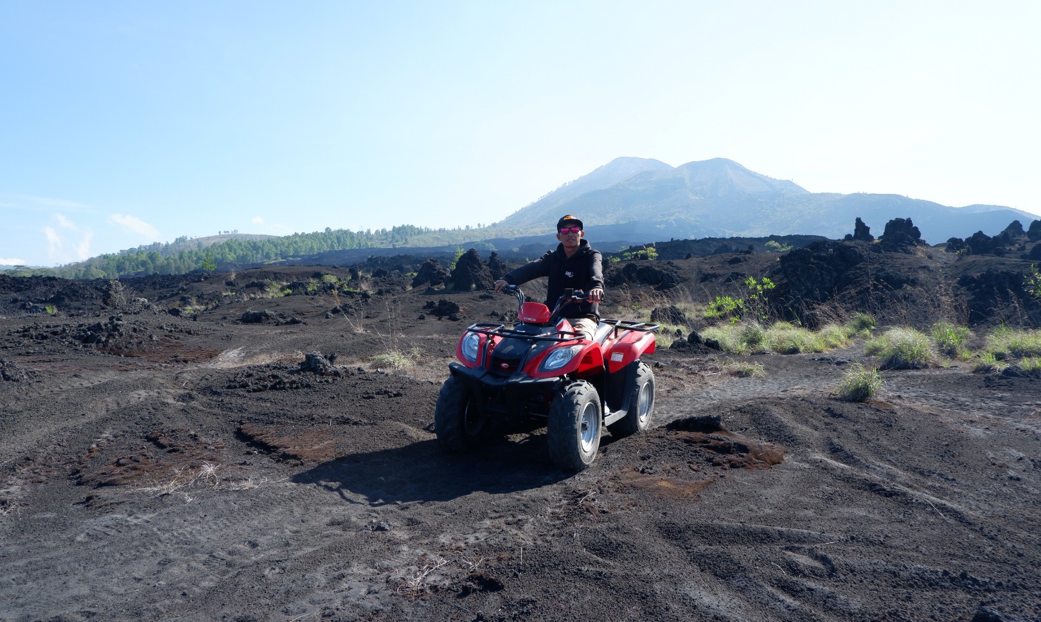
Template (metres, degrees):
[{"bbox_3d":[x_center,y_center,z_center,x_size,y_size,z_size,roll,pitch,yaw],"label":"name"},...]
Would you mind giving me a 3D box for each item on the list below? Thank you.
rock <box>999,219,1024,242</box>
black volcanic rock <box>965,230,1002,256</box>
[{"bbox_3d":[22.898,-3.736,31.000,1.190,1.040,1.010,2,4,36],"label":"rock"},{"bbox_3d":[17.744,-2.605,25.500,1.390,0.940,1.110,2,3,35],"label":"black volcanic rock"}]

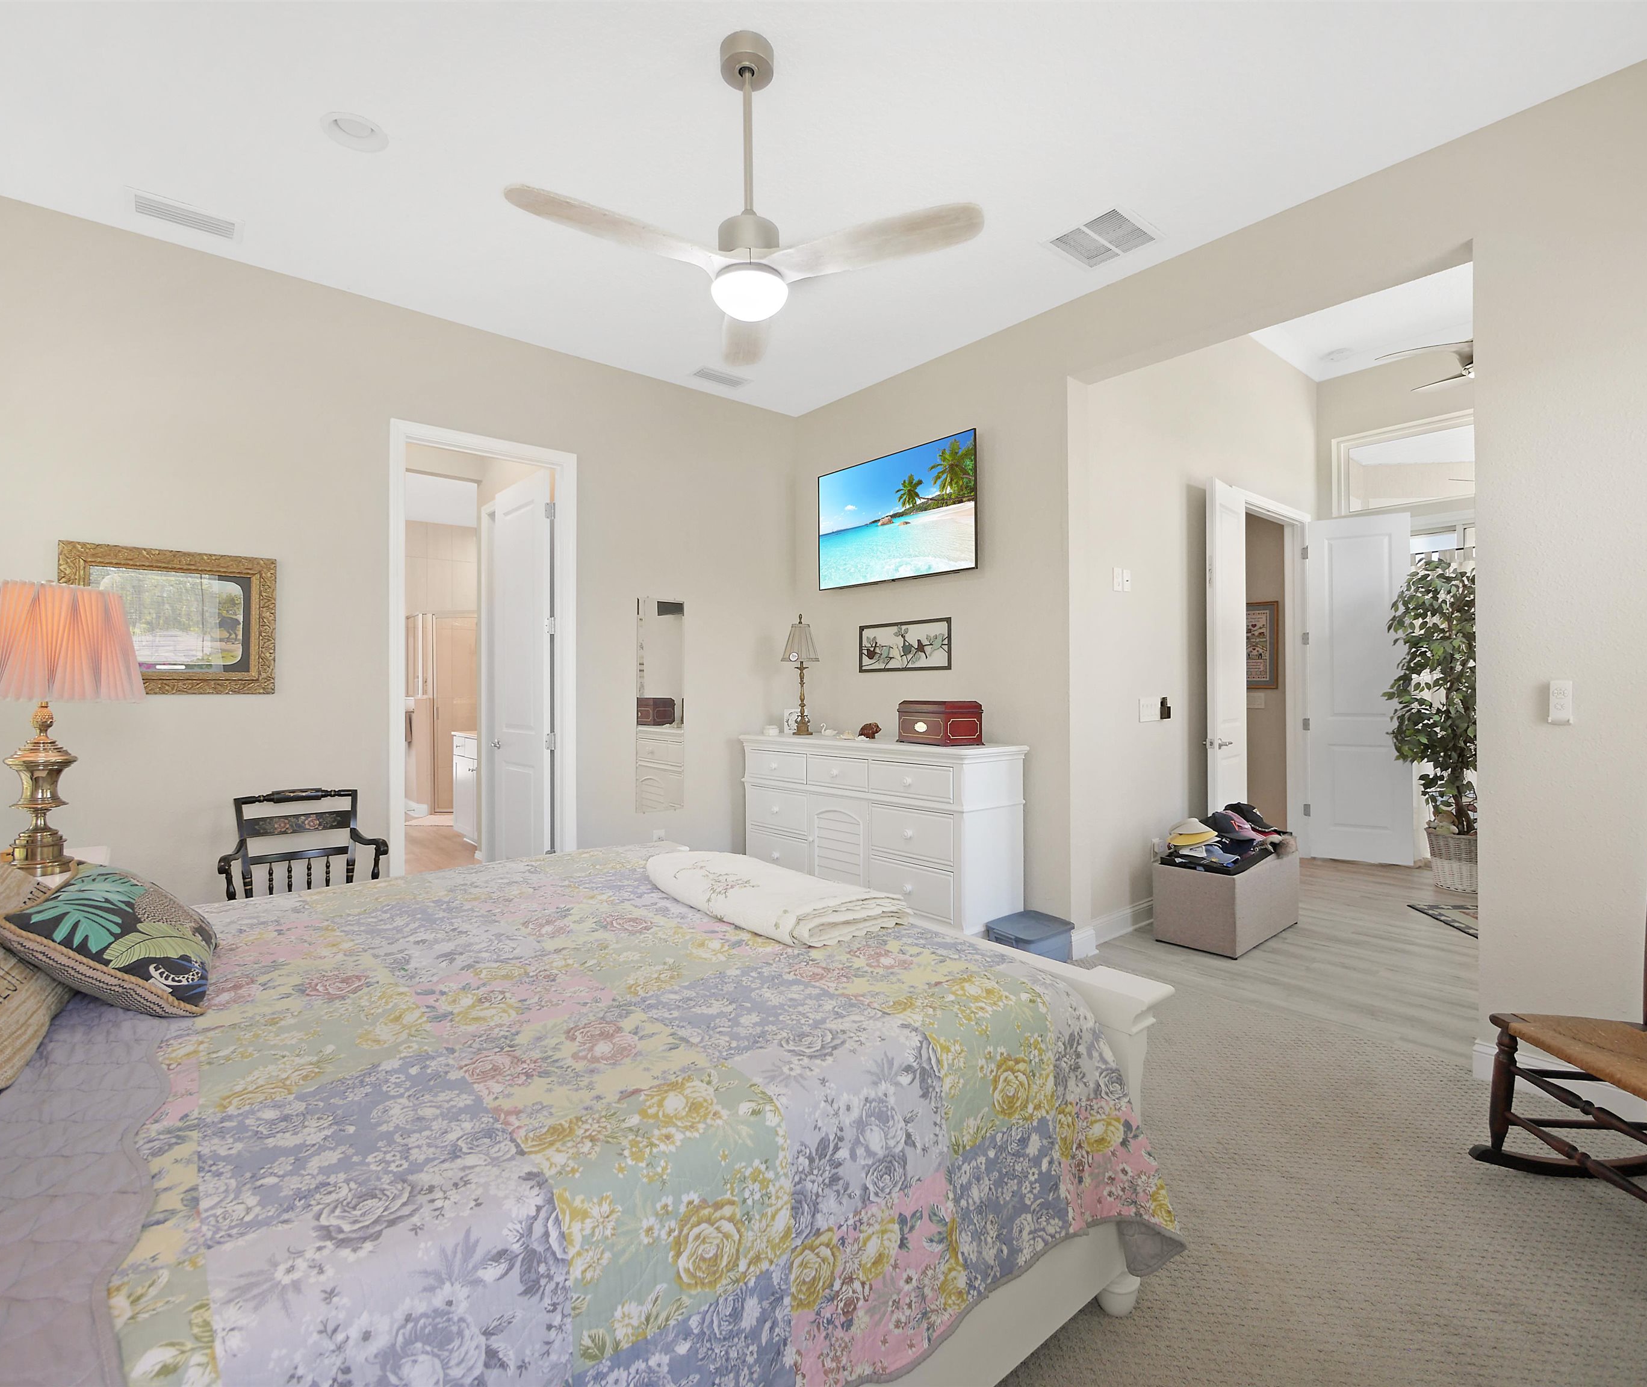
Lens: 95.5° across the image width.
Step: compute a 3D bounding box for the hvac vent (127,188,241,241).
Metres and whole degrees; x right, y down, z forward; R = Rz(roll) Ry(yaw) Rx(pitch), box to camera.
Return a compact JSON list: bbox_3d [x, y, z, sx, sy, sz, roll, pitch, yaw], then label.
[{"bbox_3d":[-2.509,-1.864,2.945,0.356,0.030,0.189,0,0,-40],"label":"hvac vent"}]

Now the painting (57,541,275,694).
[{"bbox_3d":[-2.685,-0.292,3.098,0.677,0.600,0.045,0,0,-38],"label":"painting"}]

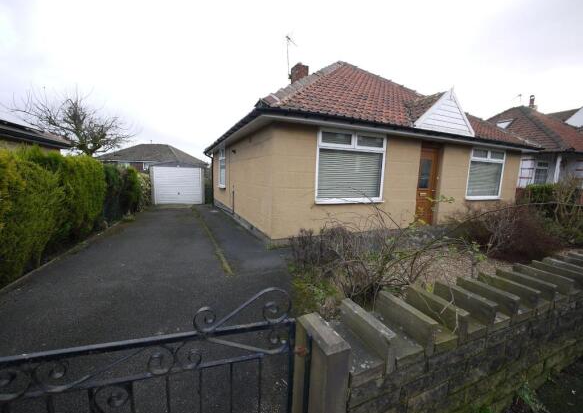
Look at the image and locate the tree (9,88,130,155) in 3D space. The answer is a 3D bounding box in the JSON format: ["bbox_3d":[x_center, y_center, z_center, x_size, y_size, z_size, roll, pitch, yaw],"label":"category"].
[{"bbox_3d":[-12.569,-3.504,13.626,5.200,6.496,5.000,-2,8,-25],"label":"tree"}]

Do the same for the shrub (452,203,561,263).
[{"bbox_3d":[4.838,0.472,5.289,1.750,1.050,1.400,-2,8,-25],"label":"shrub"}]

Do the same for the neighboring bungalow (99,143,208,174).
[{"bbox_3d":[-16.360,-4.983,29.251,10.472,5.475,7.800,-2,8,-25],"label":"neighboring bungalow"}]

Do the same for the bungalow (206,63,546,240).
[{"bbox_3d":[2.101,-3.064,10.497,10.400,6.600,9.700,-2,8,-25],"label":"bungalow"}]

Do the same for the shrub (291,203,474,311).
[{"bbox_3d":[1.240,0.571,3.632,2.300,1.100,1.600,-2,8,-25],"label":"shrub"}]

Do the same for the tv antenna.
[{"bbox_3d":[-0.024,-7.111,11.100,0.400,1.950,0.950,6,9,33],"label":"tv antenna"}]

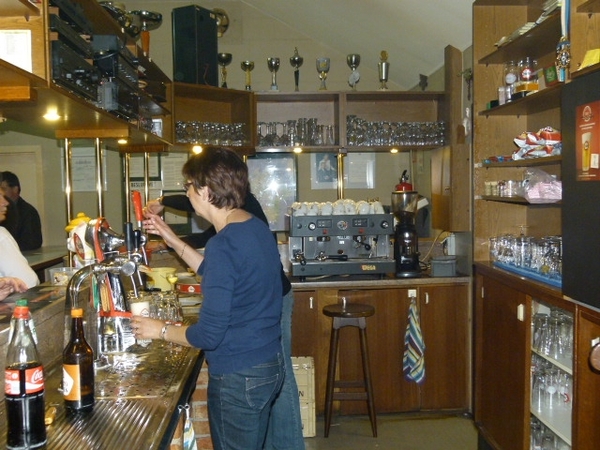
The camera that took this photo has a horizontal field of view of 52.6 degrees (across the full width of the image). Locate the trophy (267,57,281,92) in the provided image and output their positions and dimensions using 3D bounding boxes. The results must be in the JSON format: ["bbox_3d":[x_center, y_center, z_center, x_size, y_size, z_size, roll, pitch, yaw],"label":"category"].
[{"bbox_3d":[-0.184,-1.069,4.352,0.095,0.255,0.095,-1,3,-4],"label":"trophy"}]

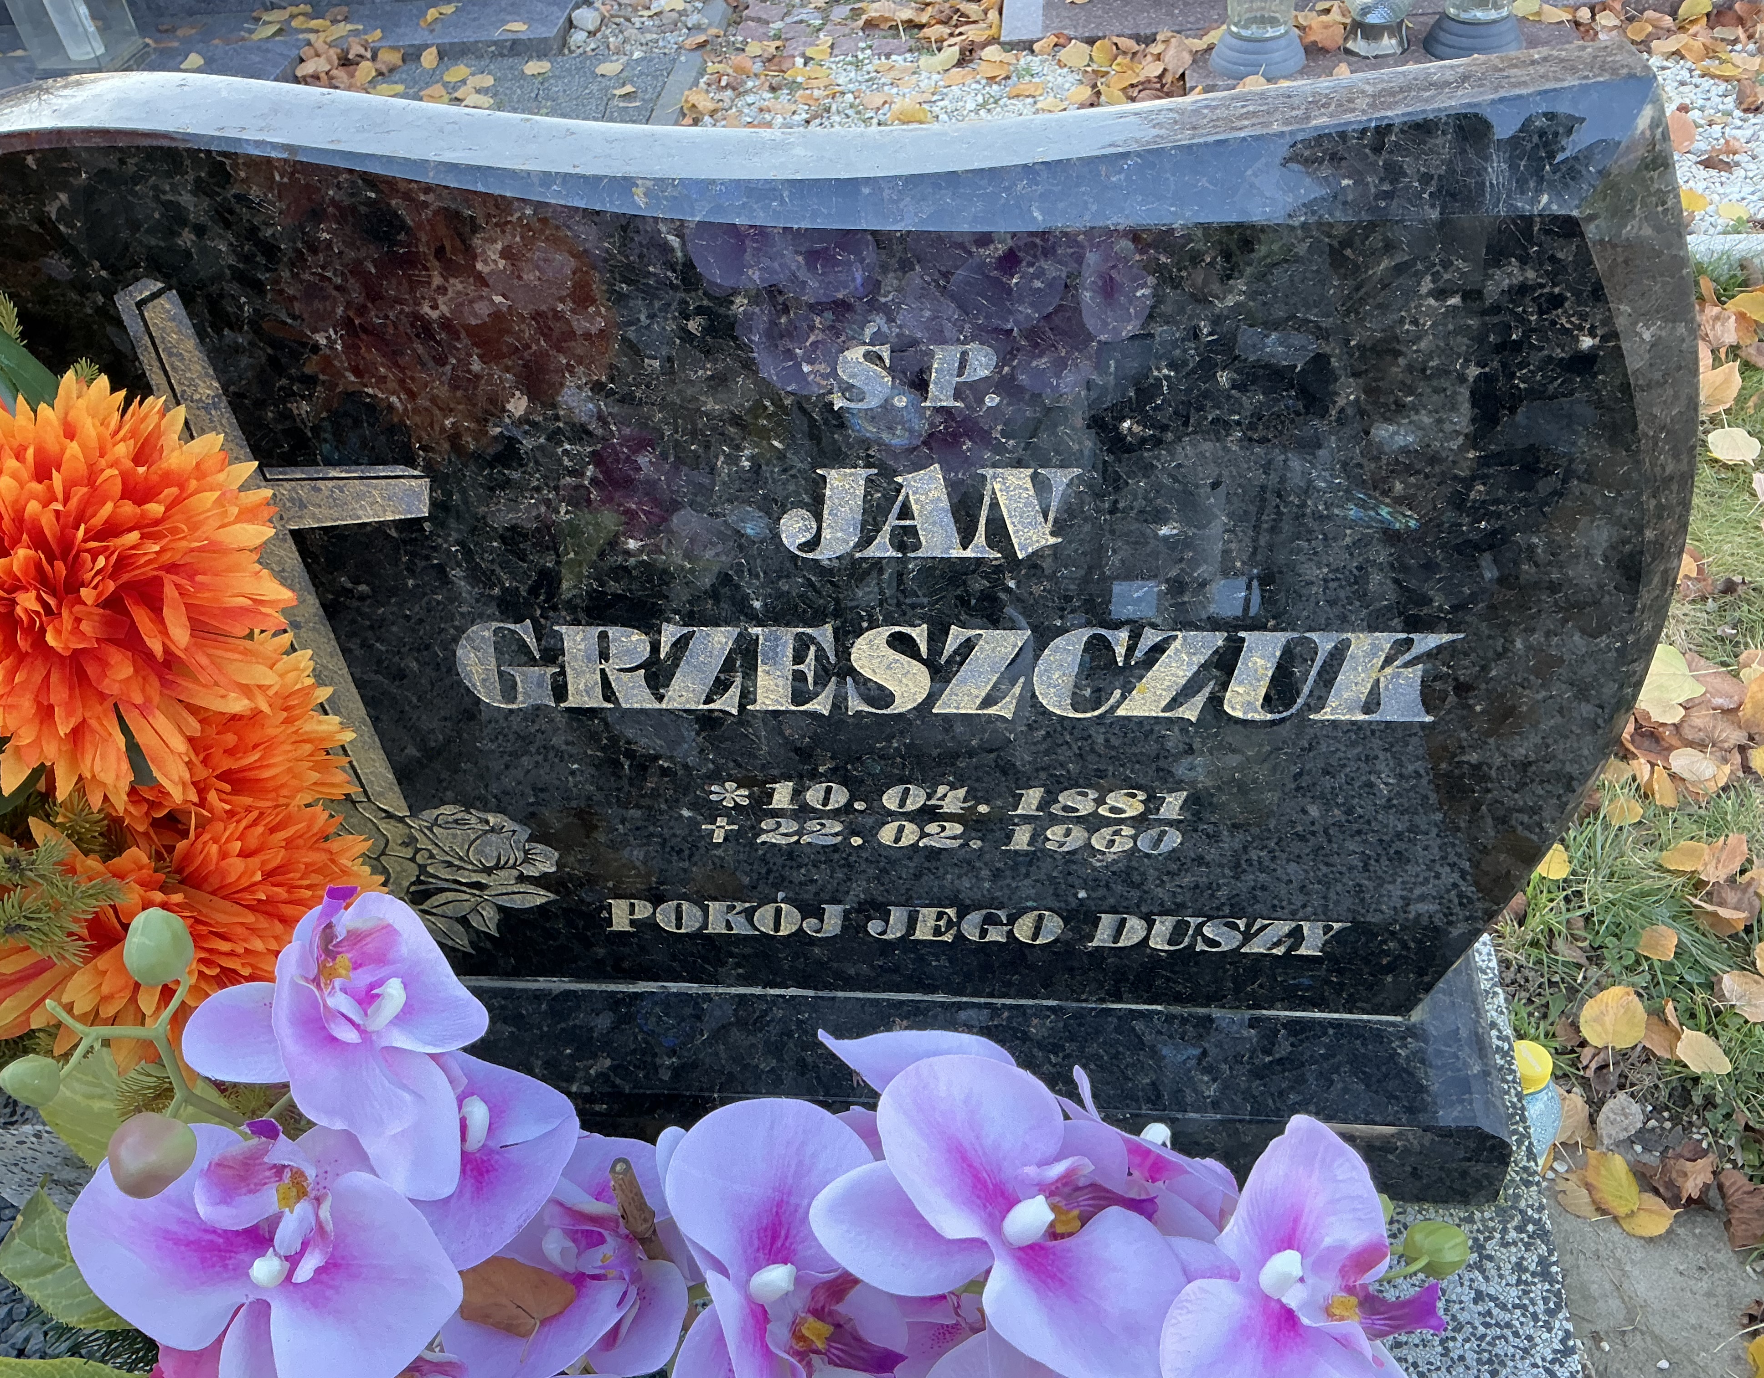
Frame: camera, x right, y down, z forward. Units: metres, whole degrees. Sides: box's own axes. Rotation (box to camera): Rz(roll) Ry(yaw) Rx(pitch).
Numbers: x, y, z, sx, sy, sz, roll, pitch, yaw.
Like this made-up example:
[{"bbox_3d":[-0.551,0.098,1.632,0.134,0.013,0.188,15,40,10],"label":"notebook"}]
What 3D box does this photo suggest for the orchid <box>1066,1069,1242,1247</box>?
[{"bbox_3d":[0.072,0.127,0.395,0.075,0.070,0.050,17,49,23],"label":"orchid"}]

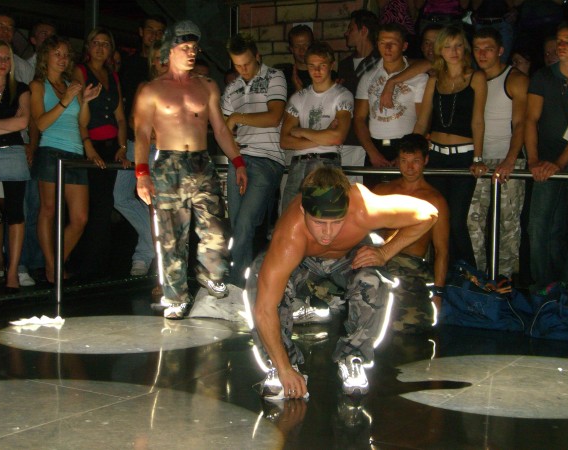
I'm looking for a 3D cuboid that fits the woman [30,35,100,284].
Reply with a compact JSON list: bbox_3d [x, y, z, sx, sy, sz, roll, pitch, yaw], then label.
[{"bbox_3d":[-1.482,-0.425,6.700,0.440,1.660,0.400,0,3,-24],"label":"woman"}]

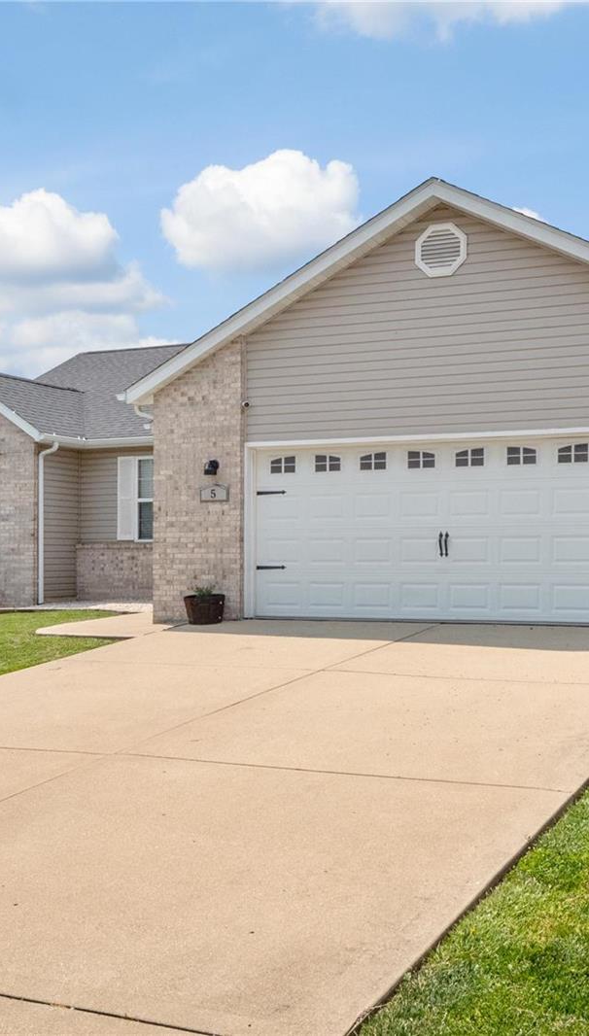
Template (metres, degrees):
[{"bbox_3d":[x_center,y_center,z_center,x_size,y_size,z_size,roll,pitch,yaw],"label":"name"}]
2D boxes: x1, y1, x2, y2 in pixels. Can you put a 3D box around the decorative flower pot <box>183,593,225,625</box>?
[{"bbox_3d":[-1.130,1.144,14.050,0.510,0.360,0.510,0,-1,0],"label":"decorative flower pot"}]

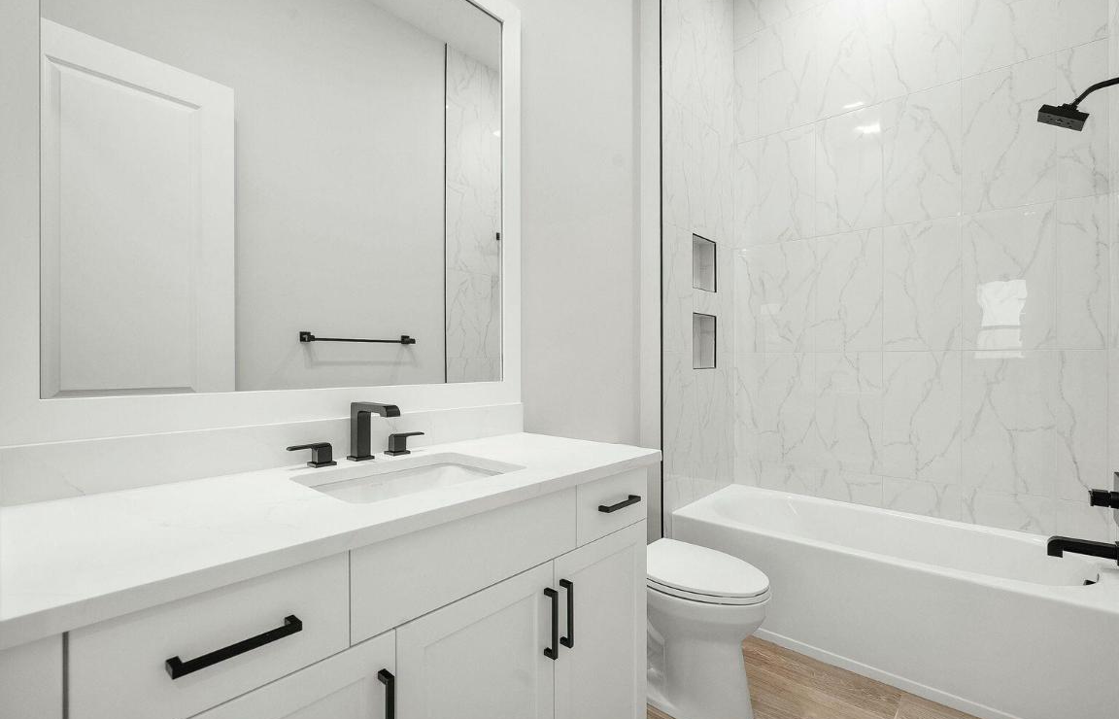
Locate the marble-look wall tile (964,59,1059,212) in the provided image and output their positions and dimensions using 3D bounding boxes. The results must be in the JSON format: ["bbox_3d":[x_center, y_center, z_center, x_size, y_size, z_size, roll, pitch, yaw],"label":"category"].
[{"bbox_3d":[1.931,-0.956,2.145,0.302,0.612,0.010,0,0,42],"label":"marble-look wall tile"}]

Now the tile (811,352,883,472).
[{"bbox_3d":[1.478,0.267,2.542,0.300,0.610,0.010,0,0,41],"label":"tile"}]

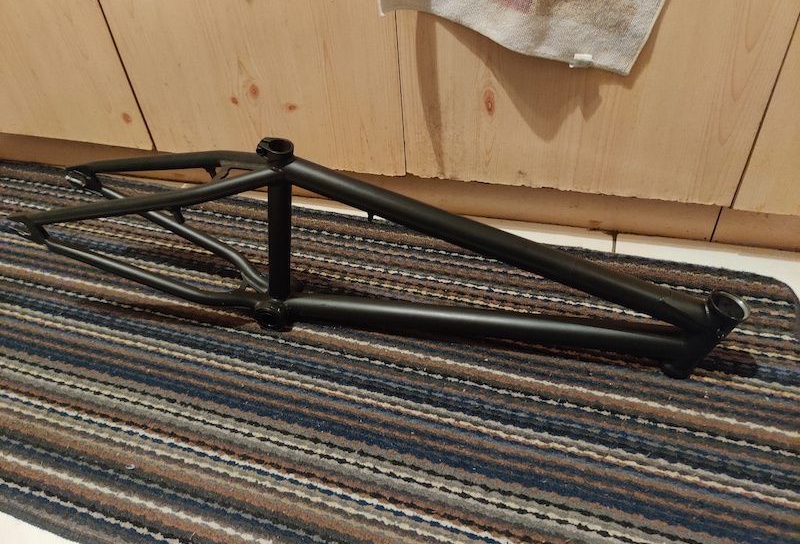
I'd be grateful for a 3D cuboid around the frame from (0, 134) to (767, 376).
[{"bbox_3d":[-0.060,-0.031,0.774,0.920,0.278,0.130,7,43,13],"label":"frame"}]

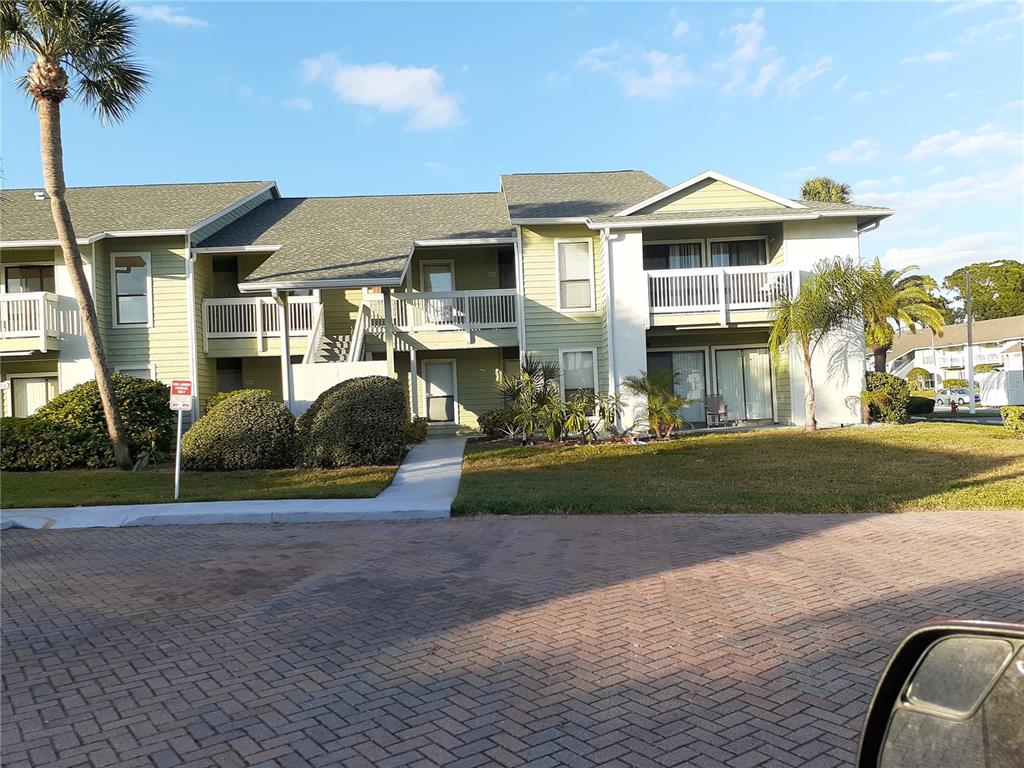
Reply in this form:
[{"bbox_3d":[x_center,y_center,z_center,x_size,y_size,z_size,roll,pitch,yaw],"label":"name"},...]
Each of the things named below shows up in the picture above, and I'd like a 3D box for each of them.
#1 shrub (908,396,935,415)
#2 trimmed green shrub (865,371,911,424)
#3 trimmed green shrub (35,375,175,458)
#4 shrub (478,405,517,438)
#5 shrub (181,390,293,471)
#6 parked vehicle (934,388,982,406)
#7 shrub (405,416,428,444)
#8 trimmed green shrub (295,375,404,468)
[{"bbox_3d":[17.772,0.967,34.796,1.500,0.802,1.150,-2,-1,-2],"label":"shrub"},{"bbox_3d":[10.600,0.383,22.593,1.330,1.474,1.350,-2,-1,-2],"label":"trimmed green shrub"},{"bbox_3d":[-10.511,0.871,20.689,3.400,2.315,2.600,-2,-1,-2],"label":"trimmed green shrub"},{"bbox_3d":[-0.393,1.179,24.595,1.200,1.065,1.150,-2,-1,-2],"label":"shrub"},{"bbox_3d":[-5.820,0.981,17.092,2.350,1.664,2.200,-2,-1,-2],"label":"shrub"},{"bbox_3d":[41.029,1.199,73.493,1.800,1.480,4.600,-2,-1,-19],"label":"parked vehicle"},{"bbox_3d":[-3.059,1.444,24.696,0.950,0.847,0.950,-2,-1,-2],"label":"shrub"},{"bbox_3d":[-3.417,0.784,17.091,2.300,1.871,2.250,-2,-1,-2],"label":"trimmed green shrub"}]

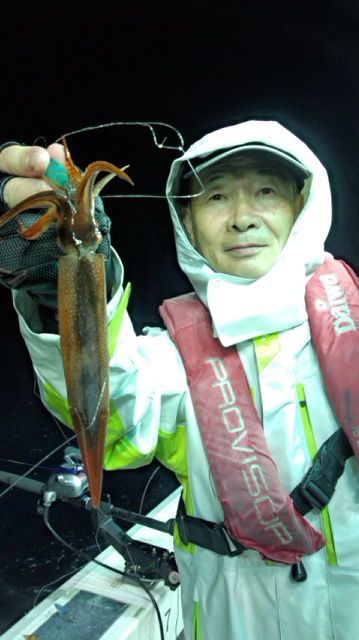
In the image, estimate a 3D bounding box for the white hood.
[{"bbox_3d":[0.110,-0.127,0.720,0.240,0.310,0.270,-4,-2,12],"label":"white hood"}]

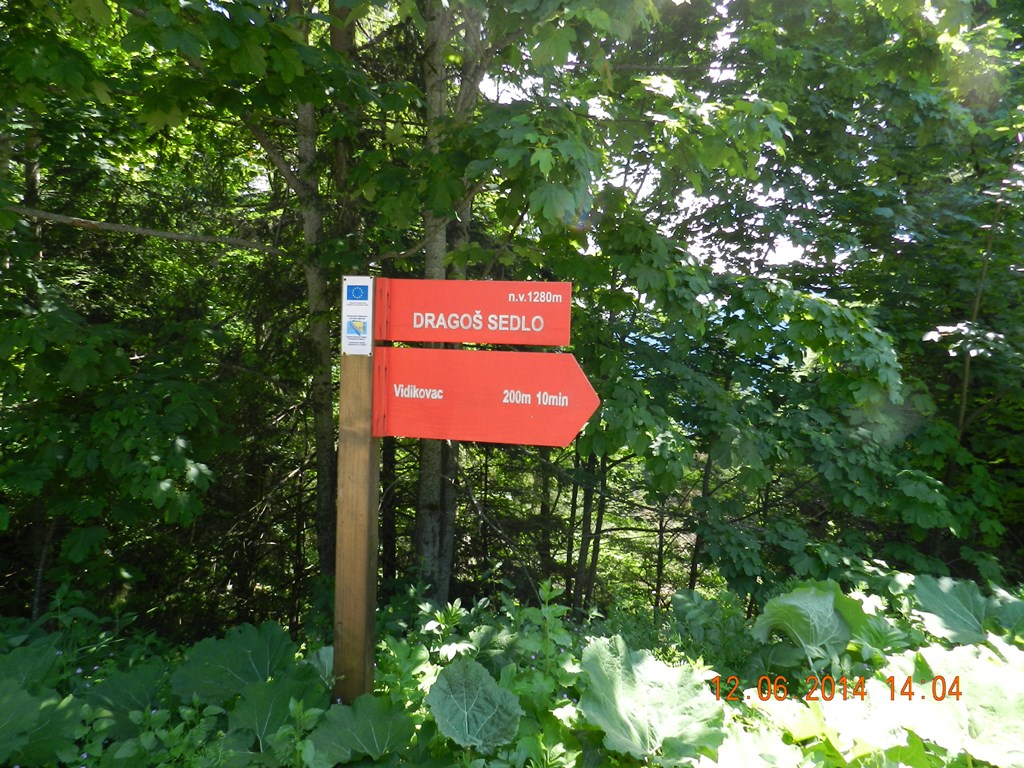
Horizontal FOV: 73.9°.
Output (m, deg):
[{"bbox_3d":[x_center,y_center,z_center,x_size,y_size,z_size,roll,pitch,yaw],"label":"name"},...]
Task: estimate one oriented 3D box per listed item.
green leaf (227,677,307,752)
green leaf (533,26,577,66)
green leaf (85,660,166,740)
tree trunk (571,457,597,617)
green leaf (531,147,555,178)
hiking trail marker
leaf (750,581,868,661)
[{"bbox_3d":[-0.859,1.166,2.400,0.250,0.250,0.090,1,-32,-14],"label":"green leaf"},{"bbox_3d":[0.172,-1.364,2.750,0.170,0.155,0.050,2,-12,0],"label":"green leaf"},{"bbox_3d":[-1.420,1.163,2.500,0.265,0.270,0.090,1,-32,-14],"label":"green leaf"},{"bbox_3d":[0.562,1.150,5.200,0.060,1.220,0.060,6,3,0],"label":"tree trunk"},{"bbox_3d":[0.121,-0.879,2.700,0.090,0.120,0.040,2,-17,0],"label":"green leaf"},{"bbox_3d":[-0.167,0.399,2.500,0.920,1.580,0.115,2,3,5],"label":"hiking trail marker"},{"bbox_3d":[1.246,0.995,2.850,0.420,0.300,0.200,2,-2,0],"label":"leaf"}]

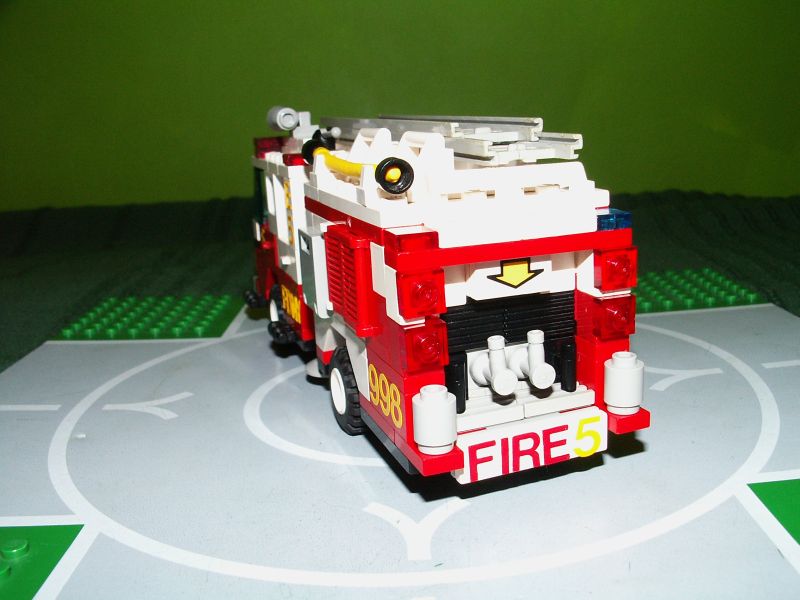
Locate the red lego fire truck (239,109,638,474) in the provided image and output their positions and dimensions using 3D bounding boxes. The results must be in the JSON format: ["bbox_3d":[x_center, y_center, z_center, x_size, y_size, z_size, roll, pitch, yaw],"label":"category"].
[{"bbox_3d":[-0.003,-0.015,0.223,0.053,0.077,0.172,-8,15,-18],"label":"red lego fire truck"}]

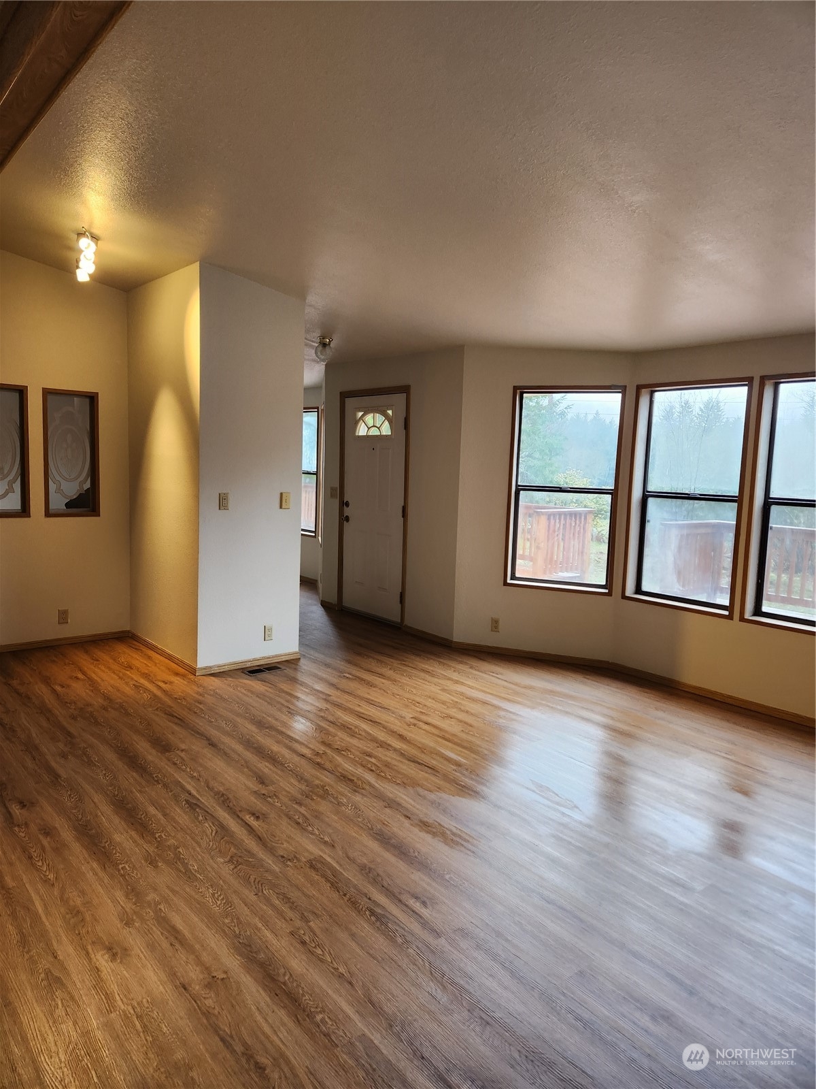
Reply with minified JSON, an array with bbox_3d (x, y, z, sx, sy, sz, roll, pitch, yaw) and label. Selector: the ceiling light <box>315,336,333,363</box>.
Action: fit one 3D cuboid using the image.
[{"bbox_3d":[-0.713,-1.641,6.114,0.142,0.202,0.142,8,1,0],"label":"ceiling light"}]

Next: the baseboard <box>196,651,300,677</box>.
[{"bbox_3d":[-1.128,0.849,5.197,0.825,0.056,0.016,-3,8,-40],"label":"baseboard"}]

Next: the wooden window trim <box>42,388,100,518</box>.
[{"bbox_3d":[-2.573,-0.689,5.524,0.394,0.955,0.100,-3,8,-40],"label":"wooden window trim"}]

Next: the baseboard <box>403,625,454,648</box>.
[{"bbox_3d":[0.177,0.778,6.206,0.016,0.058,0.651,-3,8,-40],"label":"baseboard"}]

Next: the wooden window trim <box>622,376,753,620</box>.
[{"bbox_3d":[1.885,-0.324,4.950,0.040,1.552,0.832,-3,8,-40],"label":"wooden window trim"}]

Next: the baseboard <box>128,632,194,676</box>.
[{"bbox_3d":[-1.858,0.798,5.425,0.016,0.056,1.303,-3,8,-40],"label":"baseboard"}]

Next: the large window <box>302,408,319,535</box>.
[{"bbox_3d":[-1.306,-0.879,8.894,0.080,1.490,0.770,-3,8,-40],"label":"large window"}]

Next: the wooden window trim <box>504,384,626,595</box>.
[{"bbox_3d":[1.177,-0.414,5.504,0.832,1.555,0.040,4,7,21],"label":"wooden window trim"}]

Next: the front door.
[{"bbox_3d":[-0.318,-0.368,6.755,0.060,2.070,0.950,-3,8,-40],"label":"front door"}]

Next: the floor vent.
[{"bbox_3d":[-1.011,0.889,5.093,0.285,0.010,0.128,-3,8,-40],"label":"floor vent"}]

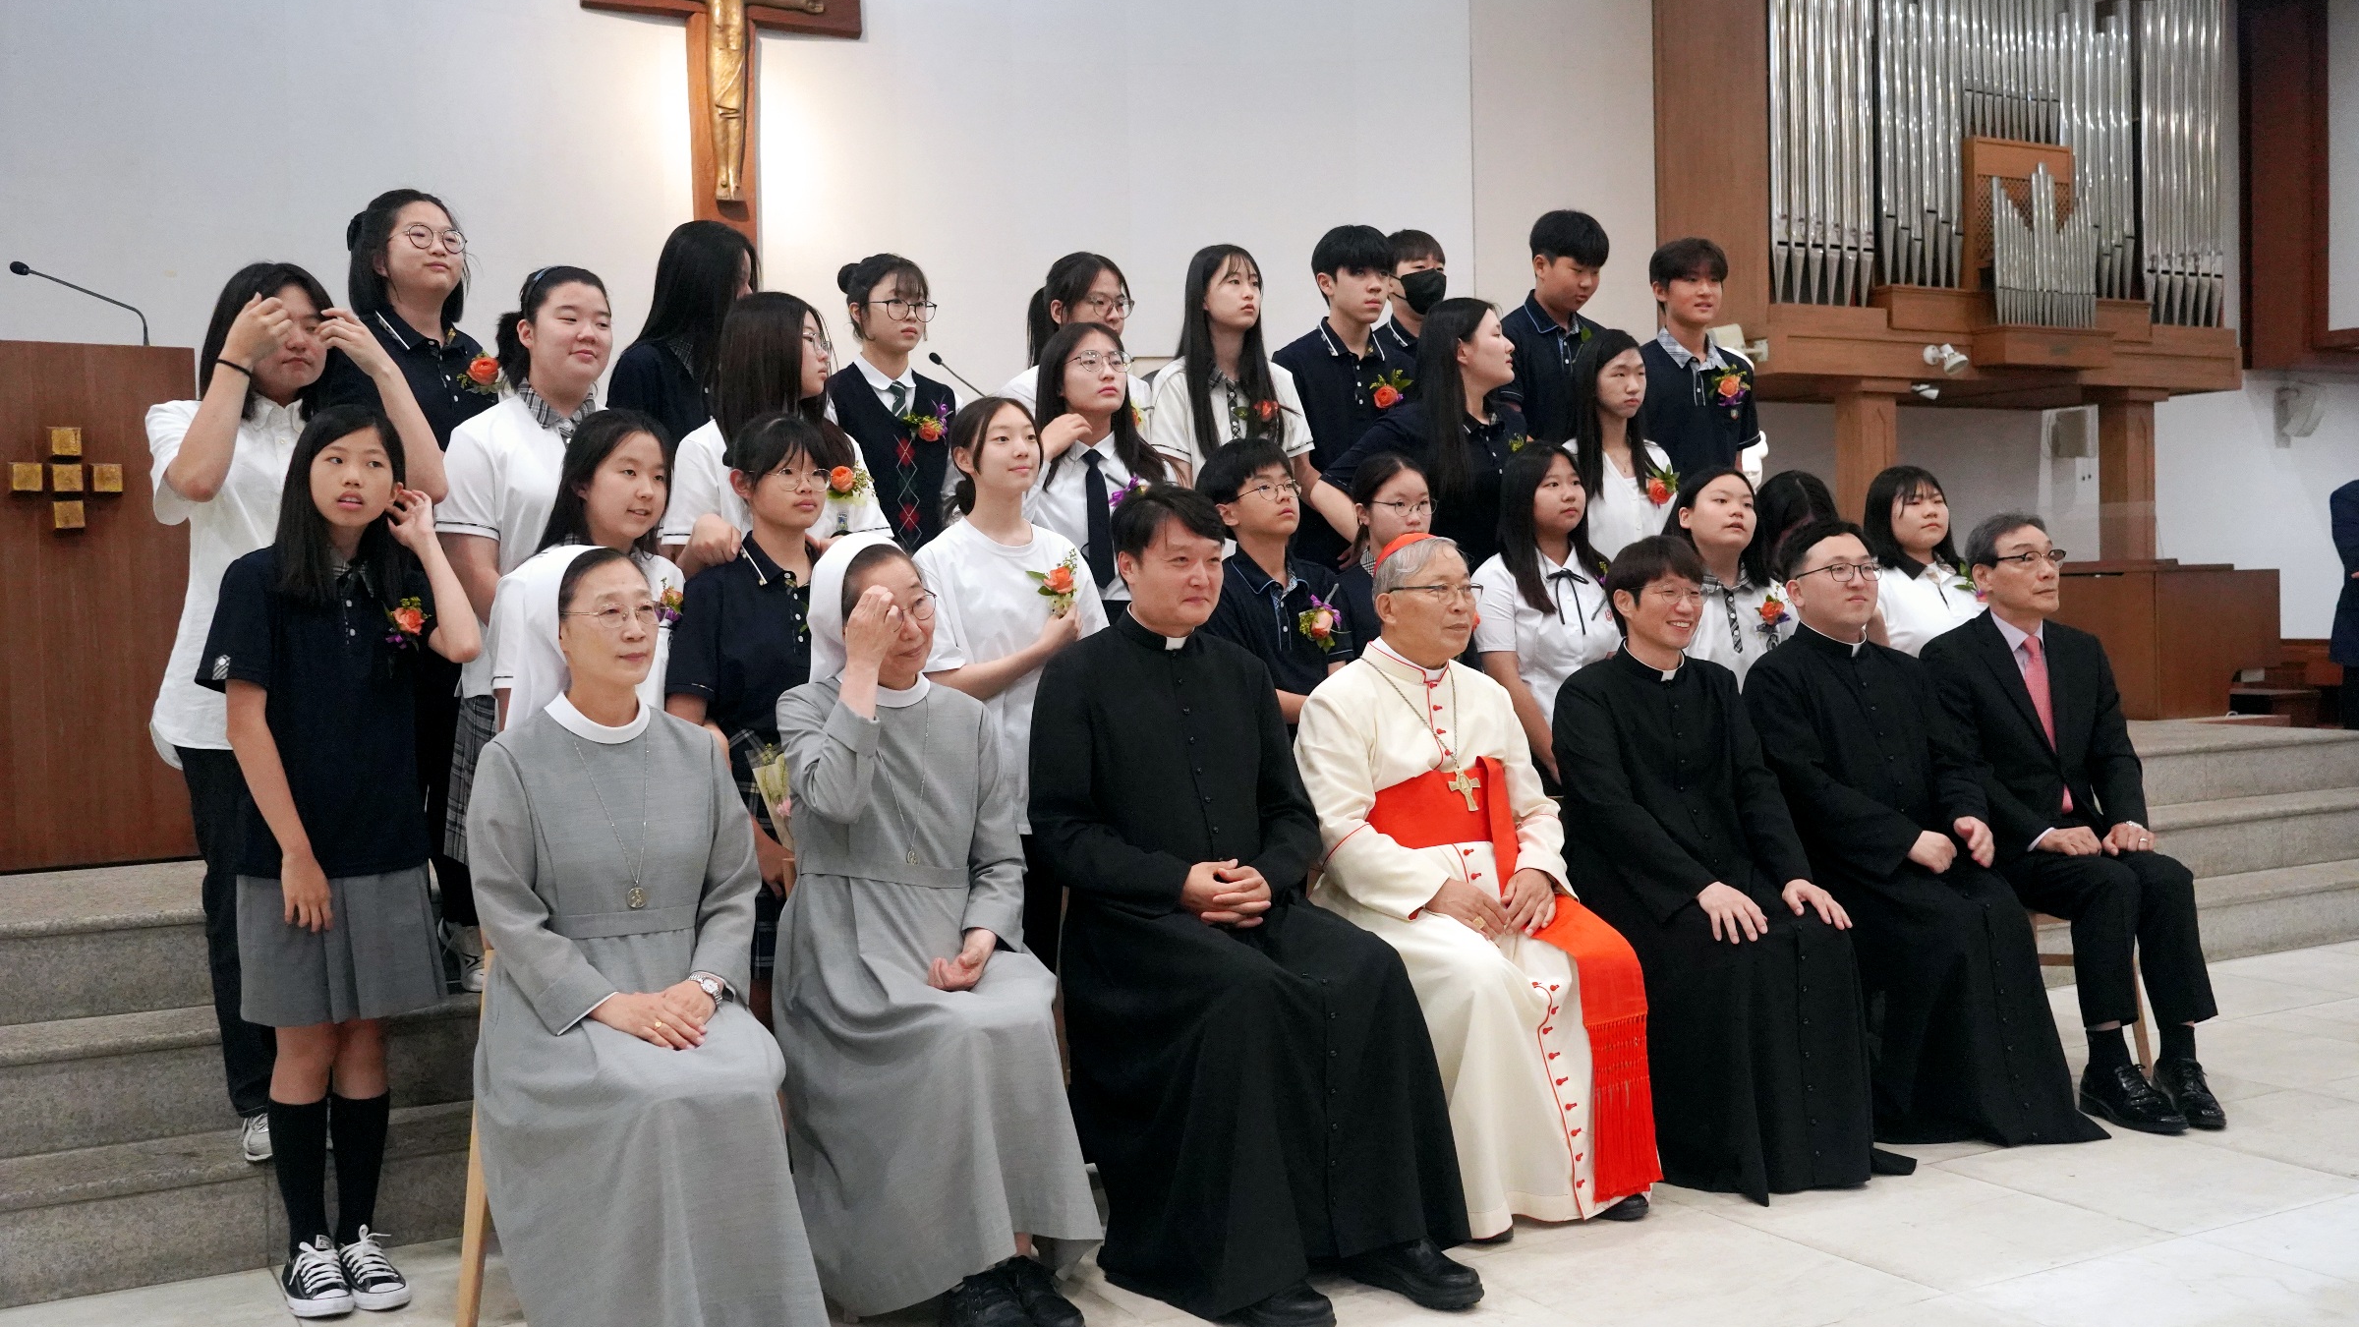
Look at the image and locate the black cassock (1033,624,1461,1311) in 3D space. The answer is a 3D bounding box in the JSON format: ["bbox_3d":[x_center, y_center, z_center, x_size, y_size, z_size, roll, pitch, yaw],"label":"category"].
[{"bbox_3d":[0.106,0.496,4.061,0.650,1.140,0.720,-2,2,-29],"label":"black cassock"}]

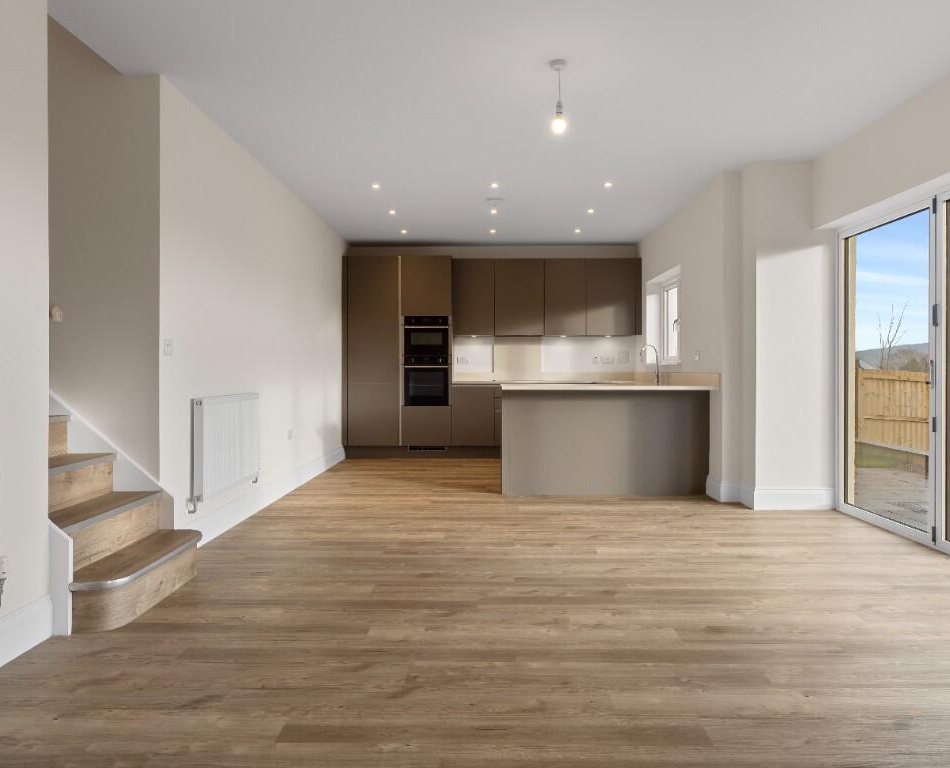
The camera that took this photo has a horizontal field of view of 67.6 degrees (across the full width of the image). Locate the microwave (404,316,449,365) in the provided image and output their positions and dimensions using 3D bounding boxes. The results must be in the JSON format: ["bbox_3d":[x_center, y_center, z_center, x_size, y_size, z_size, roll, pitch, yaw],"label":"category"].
[{"bbox_3d":[-0.560,-0.514,8.572,0.556,0.563,0.550,0,1,1],"label":"microwave"}]

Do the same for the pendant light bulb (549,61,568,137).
[{"bbox_3d":[0.414,-1.408,3.490,0.091,0.366,0.091,0,1,1],"label":"pendant light bulb"}]

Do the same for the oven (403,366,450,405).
[{"bbox_3d":[-0.560,0.011,8.581,0.556,0.488,0.550,0,1,1],"label":"oven"}]

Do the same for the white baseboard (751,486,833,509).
[{"bbox_3d":[2.349,0.841,5.212,0.602,0.168,0.025,0,1,1],"label":"white baseboard"}]

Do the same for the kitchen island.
[{"bbox_3d":[1.057,0.458,5.951,1.704,0.910,0.890,0,1,1],"label":"kitchen island"}]

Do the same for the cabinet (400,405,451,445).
[{"bbox_3d":[-0.561,0.483,8.598,0.601,0.472,0.570,0,1,1],"label":"cabinet"}]

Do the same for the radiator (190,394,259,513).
[{"bbox_3d":[-1.568,0.393,4.499,0.075,0.625,1.013,0,1,1],"label":"radiator"}]

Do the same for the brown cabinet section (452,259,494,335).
[{"bbox_3d":[-0.014,-1.046,8.725,0.506,0.921,0.350,0,1,1],"label":"brown cabinet section"}]

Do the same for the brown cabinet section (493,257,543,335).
[{"bbox_3d":[0.541,-1.042,8.725,0.603,0.930,0.350,0,1,1],"label":"brown cabinet section"}]

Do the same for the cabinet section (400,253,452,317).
[{"bbox_3d":[-0.565,-1.157,8.655,0.593,0.710,0.570,0,1,1],"label":"cabinet section"}]

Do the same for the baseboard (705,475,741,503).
[{"bbox_3d":[1.980,0.836,5.657,0.159,0.165,0.279,0,1,1],"label":"baseboard"}]

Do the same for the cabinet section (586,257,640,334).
[{"bbox_3d":[1.677,-1.042,8.725,0.660,0.930,0.350,0,1,1],"label":"cabinet section"}]

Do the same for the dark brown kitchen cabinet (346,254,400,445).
[{"bbox_3d":[-1.181,-0.391,8.593,0.616,2.216,0.570,0,1,1],"label":"dark brown kitchen cabinet"}]

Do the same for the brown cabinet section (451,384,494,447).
[{"bbox_3d":[-0.012,0.371,8.660,0.501,0.725,0.580,0,1,1],"label":"brown cabinet section"}]

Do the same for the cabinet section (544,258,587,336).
[{"bbox_3d":[1.095,-1.042,8.725,0.505,0.930,0.350,0,1,1],"label":"cabinet section"}]

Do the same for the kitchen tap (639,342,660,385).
[{"bbox_3d":[1.730,-0.211,7.038,0.188,0.399,0.070,0,1,1],"label":"kitchen tap"}]

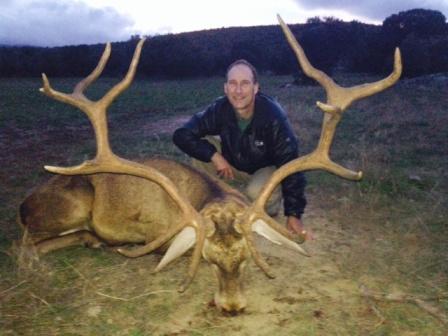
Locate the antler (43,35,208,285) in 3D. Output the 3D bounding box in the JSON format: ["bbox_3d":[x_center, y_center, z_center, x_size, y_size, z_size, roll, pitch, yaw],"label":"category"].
[{"bbox_3d":[-0.405,-0.053,1.735,0.640,0.950,0.440,0,12,0],"label":"antler"}]

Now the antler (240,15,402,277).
[{"bbox_3d":[0.400,-0.112,1.723,0.640,0.980,0.440,0,12,0],"label":"antler"}]

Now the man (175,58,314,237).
[{"bbox_3d":[0.090,-0.150,2.400,0.720,0.940,0.700,1,12,3],"label":"man"}]

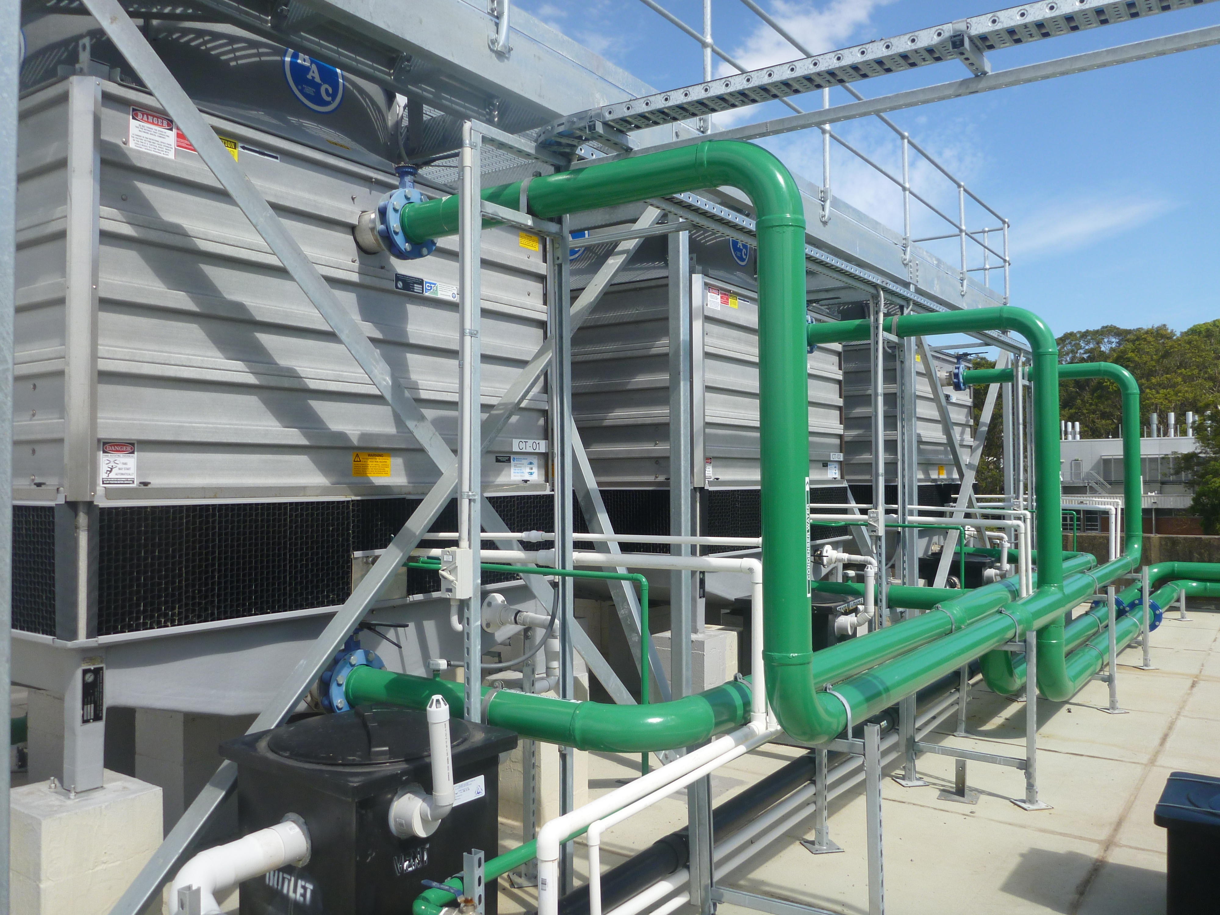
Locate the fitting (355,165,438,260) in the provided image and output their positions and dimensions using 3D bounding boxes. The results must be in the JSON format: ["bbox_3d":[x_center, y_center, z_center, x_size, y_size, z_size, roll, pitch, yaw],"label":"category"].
[{"bbox_3d":[-0.941,-1.046,4.217,0.289,0.423,0.280,-1,-1,35],"label":"fitting"}]

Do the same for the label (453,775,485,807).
[{"bbox_3d":[-0.424,0.991,2.928,0.005,0.063,0.140,-1,-1,39],"label":"label"}]

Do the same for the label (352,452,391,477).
[{"bbox_3d":[-1.036,0.033,4.305,0.005,0.103,0.213,-1,-1,35],"label":"label"}]

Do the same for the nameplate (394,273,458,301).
[{"bbox_3d":[-0.845,-0.784,4.568,0.005,0.066,0.390,-1,-1,35],"label":"nameplate"}]

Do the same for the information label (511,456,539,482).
[{"bbox_3d":[-0.443,0.054,5.148,0.005,0.125,0.215,-1,-1,35],"label":"information label"}]

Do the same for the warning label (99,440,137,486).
[{"bbox_3d":[-1.683,0.023,3.387,0.005,0.154,0.122,-1,-1,35],"label":"warning label"}]

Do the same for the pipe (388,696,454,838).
[{"bbox_3d":[-0.496,0.837,2.690,0.190,0.400,0.125,-1,-1,39],"label":"pipe"}]

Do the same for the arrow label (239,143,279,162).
[{"bbox_3d":[-1.370,-1.188,3.862,0.005,0.023,0.183,-1,-1,35],"label":"arrow label"}]

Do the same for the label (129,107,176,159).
[{"bbox_3d":[-1.622,-1.151,3.503,0.005,0.142,0.166,-1,-1,35],"label":"label"}]

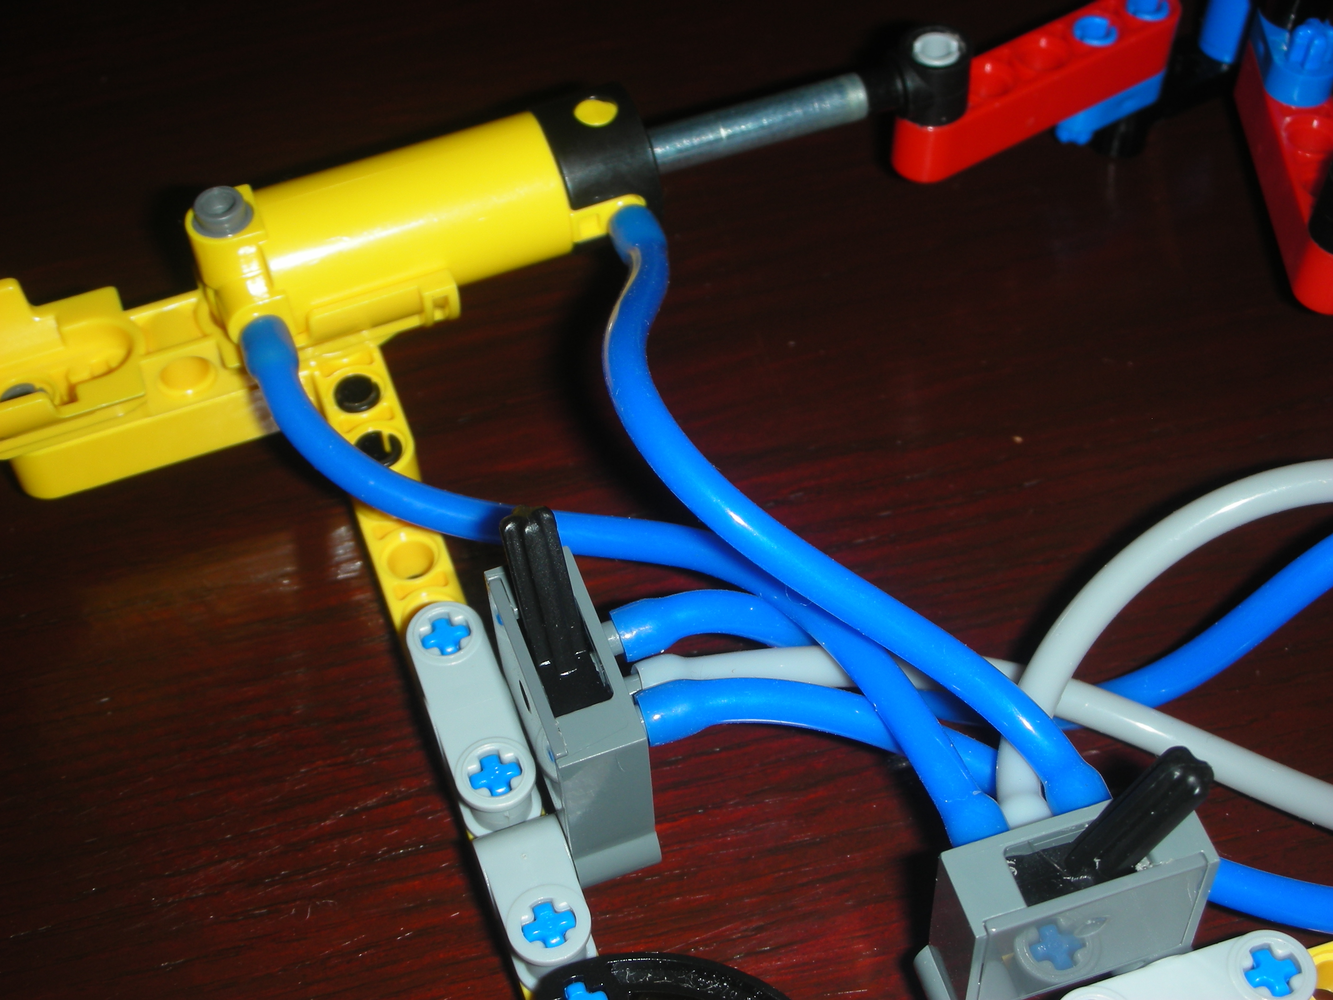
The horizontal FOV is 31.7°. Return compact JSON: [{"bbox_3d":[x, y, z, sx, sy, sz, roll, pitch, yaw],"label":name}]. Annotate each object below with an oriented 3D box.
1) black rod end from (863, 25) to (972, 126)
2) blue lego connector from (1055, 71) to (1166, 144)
[{"bbox_3d":[0.027,-0.045,0.254,0.013,0.008,0.007,-16,54,-14],"label":"black rod end"},{"bbox_3d":[0.052,-0.048,0.277,0.016,0.008,0.007,-28,58,-22],"label":"blue lego connector"}]

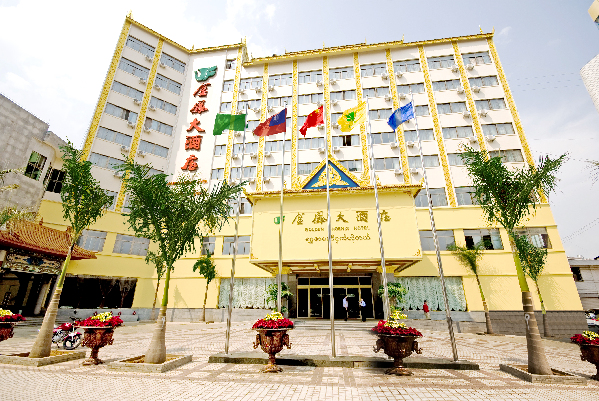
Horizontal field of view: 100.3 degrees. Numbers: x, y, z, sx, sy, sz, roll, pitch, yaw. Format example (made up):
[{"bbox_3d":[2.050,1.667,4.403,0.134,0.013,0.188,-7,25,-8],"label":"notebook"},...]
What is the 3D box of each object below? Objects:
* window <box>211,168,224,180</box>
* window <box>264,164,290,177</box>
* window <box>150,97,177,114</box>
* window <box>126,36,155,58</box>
[{"bbox_3d":[-9.056,-2.916,27.947,1.440,1.177,0.180,-3,-19,7],"label":"window"},{"bbox_3d":[-2.332,-3.154,27.032,2.834,1.379,0.200,-3,-19,7],"label":"window"},{"bbox_3d":[-16.385,-11.392,30.246,2.872,1.206,0.180,15,-24,-36],"label":"window"},{"bbox_3d":[-19.339,-18.574,30.531,2.757,1.695,0.200,15,-24,-38],"label":"window"}]

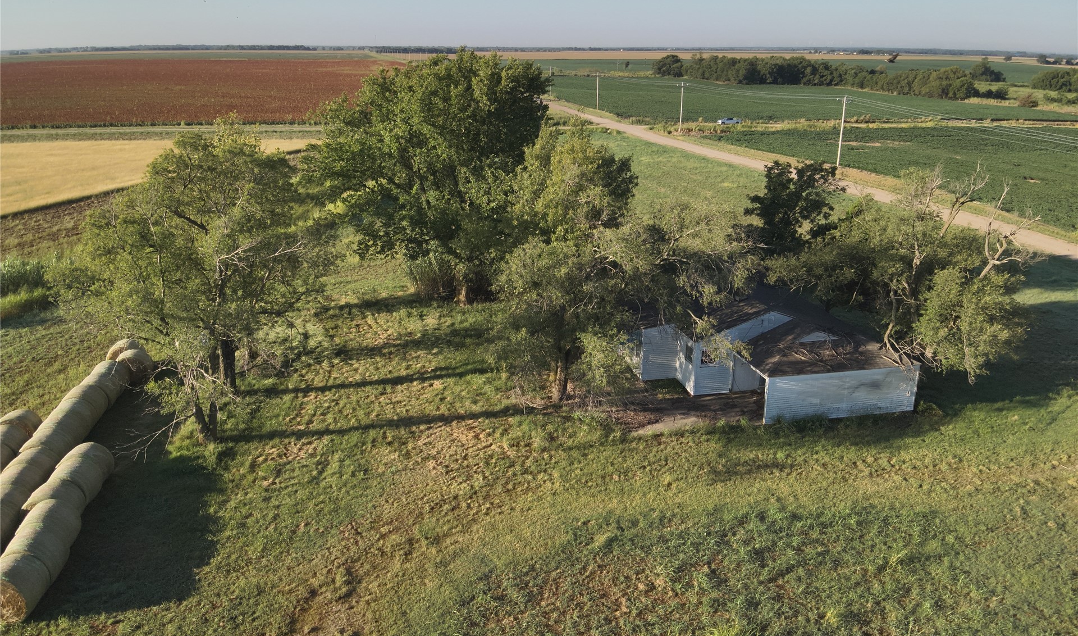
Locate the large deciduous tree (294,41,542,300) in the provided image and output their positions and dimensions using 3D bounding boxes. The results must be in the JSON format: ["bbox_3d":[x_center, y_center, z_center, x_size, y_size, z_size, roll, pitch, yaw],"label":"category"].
[{"bbox_3d":[-7.331,-9.395,51.340,17.000,17.200,15.500,0,20,0],"label":"large deciduous tree"}]

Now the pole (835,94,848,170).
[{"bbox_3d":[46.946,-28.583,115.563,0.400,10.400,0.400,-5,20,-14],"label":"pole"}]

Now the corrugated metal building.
[{"bbox_3d":[11.716,0.893,41.659,12.500,4.500,12.400,-4,20,-10],"label":"corrugated metal building"}]

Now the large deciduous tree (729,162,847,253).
[{"bbox_3d":[16.356,-5.681,51.608,7.600,10.200,7.200,0,20,0],"label":"large deciduous tree"}]

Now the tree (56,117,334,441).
[{"bbox_3d":[-16.537,-2.261,36.369,13.200,13.800,12.000,-9,22,-24],"label":"tree"}]

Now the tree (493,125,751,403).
[{"bbox_3d":[3.962,-2.676,38.345,13.200,13.400,11.800,0,20,0],"label":"tree"}]

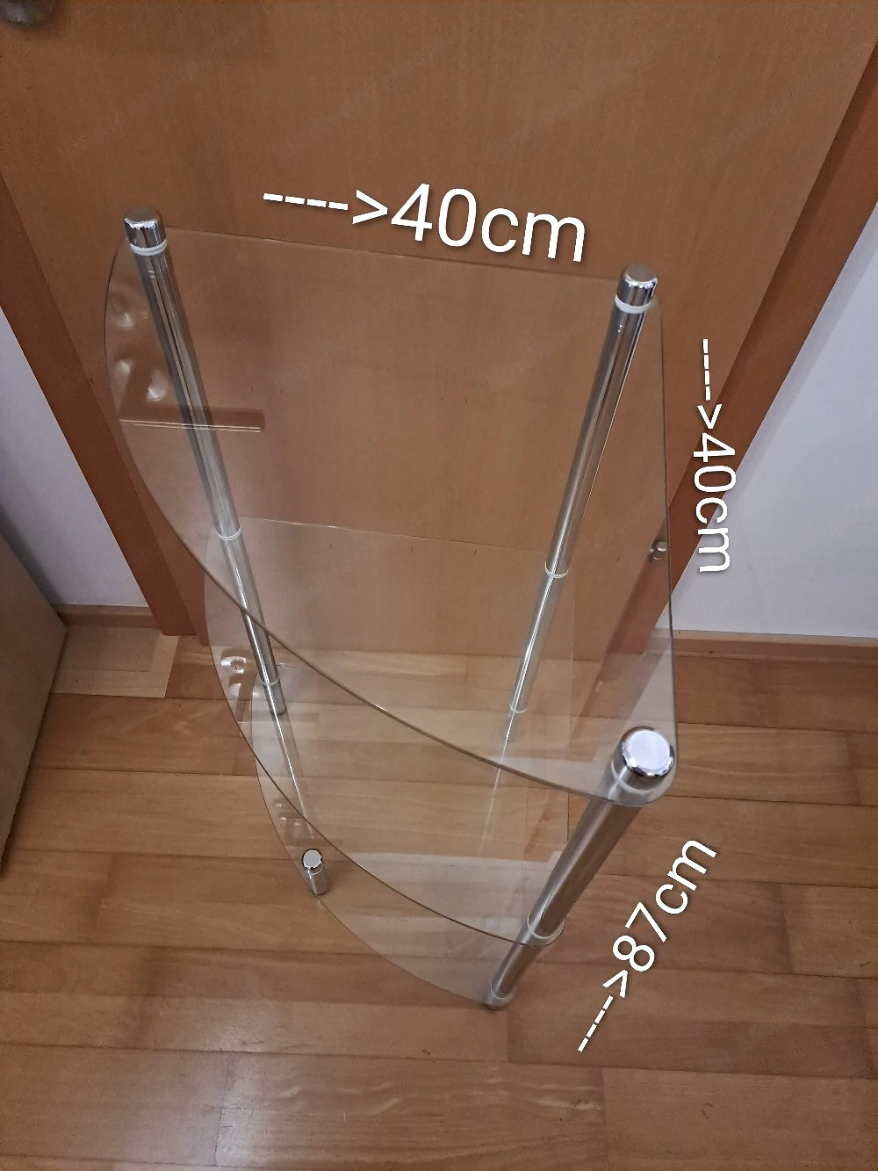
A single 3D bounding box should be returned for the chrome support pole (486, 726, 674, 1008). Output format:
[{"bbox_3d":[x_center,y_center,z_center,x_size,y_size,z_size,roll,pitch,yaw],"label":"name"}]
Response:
[{"bbox_3d":[0.089,0.320,0.779,0.028,0.860,0.028,7,57,2],"label":"chrome support pole"}]

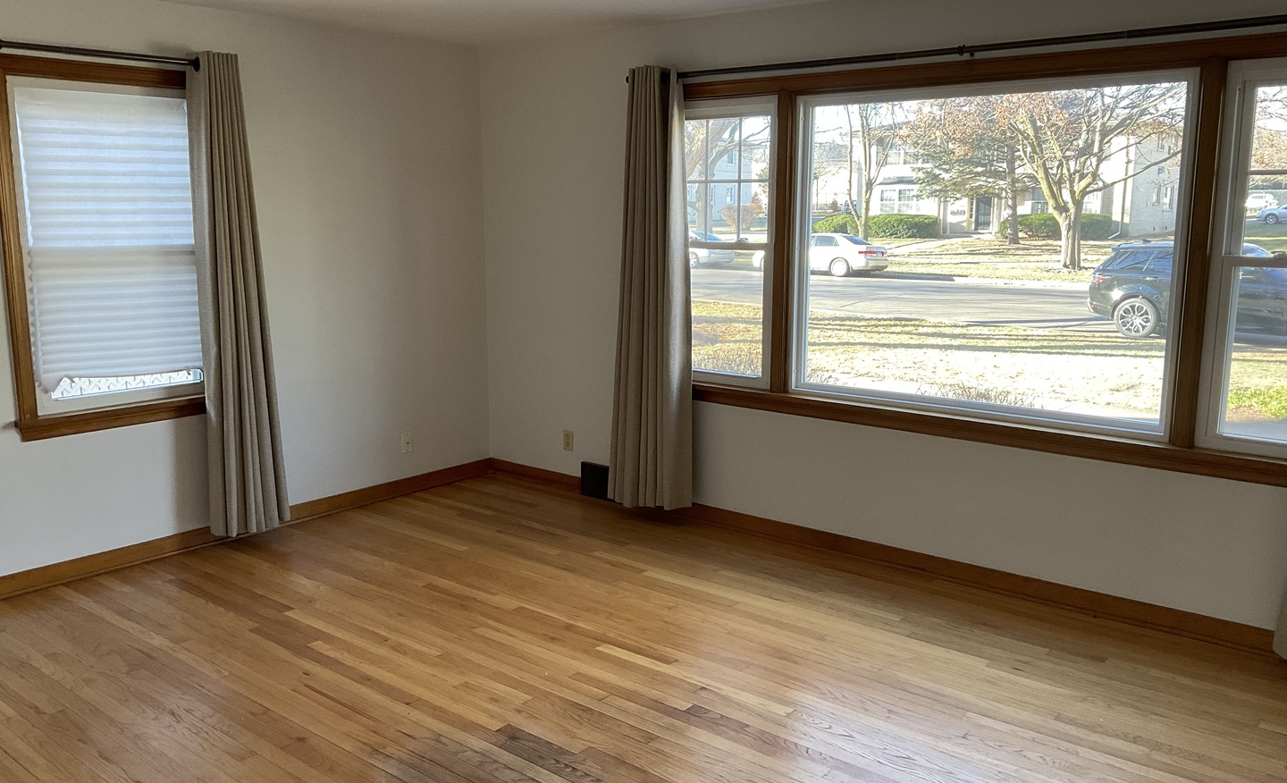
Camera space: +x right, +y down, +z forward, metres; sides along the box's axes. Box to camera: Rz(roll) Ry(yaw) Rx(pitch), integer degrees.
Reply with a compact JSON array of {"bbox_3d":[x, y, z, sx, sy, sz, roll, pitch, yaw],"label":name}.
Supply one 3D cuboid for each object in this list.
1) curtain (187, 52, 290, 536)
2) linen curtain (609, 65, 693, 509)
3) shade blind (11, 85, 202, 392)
[{"bbox_3d":[-1.813,-0.407,4.863,0.149,2.136,0.363,8,13,39],"label":"curtain"},{"bbox_3d":[0.018,-0.470,5.240,0.457,2.133,0.172,8,13,39],"label":"linen curtain"},{"bbox_3d":[-2.199,-0.631,4.550,0.050,1.205,0.715,8,13,39],"label":"shade blind"}]

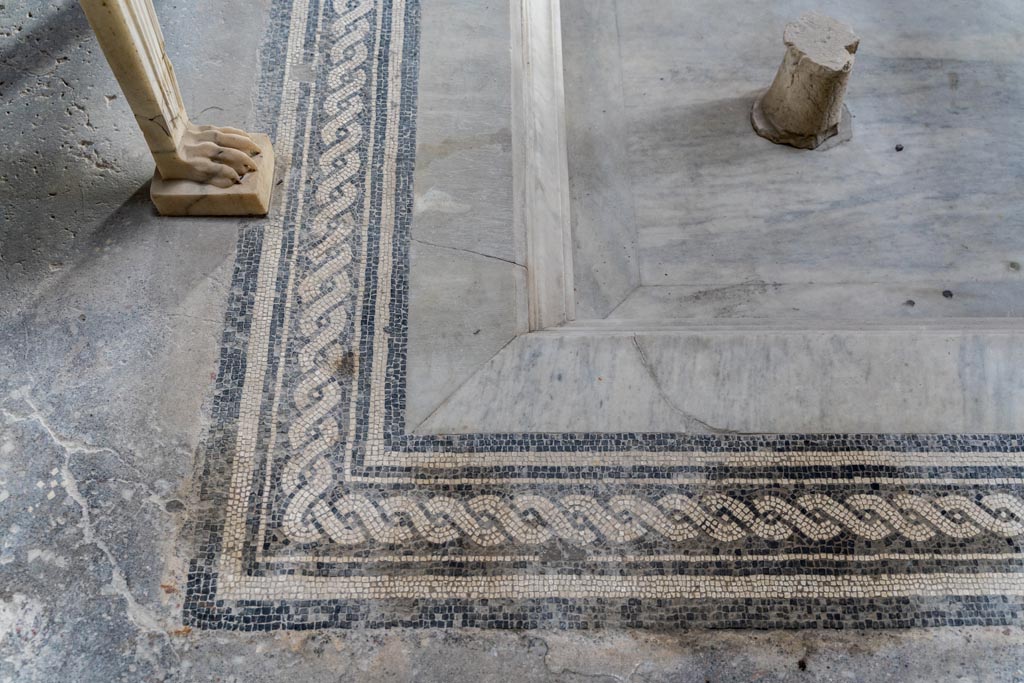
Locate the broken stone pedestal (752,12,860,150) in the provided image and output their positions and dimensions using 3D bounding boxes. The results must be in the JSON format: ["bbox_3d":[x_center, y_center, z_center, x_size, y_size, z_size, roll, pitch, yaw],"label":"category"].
[{"bbox_3d":[0.685,-0.596,2.275,0.224,0.218,0.222,0,61,-1],"label":"broken stone pedestal"}]

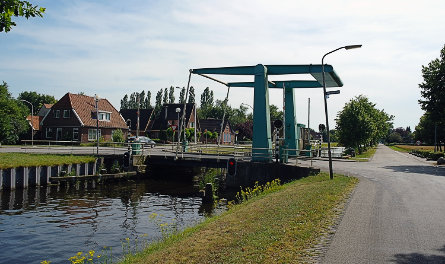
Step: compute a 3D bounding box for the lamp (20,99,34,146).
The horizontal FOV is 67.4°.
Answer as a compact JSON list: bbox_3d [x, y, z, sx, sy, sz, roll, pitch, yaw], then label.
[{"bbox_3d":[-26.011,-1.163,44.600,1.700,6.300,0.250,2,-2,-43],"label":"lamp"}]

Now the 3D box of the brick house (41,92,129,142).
[{"bbox_3d":[-21.700,-1.850,54.300,8.000,8.100,11.500,-1,-2,18],"label":"brick house"}]

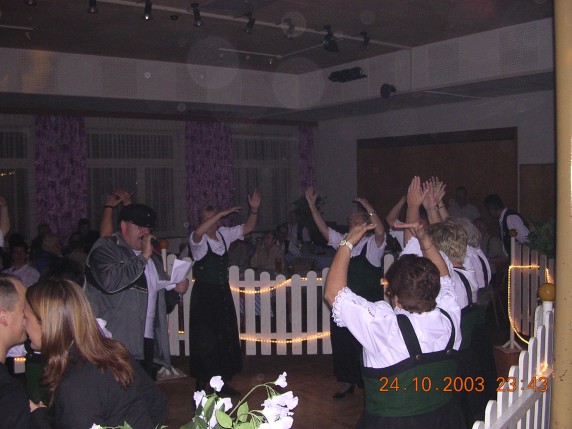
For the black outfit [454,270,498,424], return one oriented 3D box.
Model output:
[{"bbox_3d":[1.000,0.920,3.740,0.500,1.220,0.420,-3,4,-30],"label":"black outfit"}]

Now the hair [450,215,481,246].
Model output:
[{"bbox_3d":[1.251,0.126,4.400,0.200,0.230,0.220,-3,4,-37],"label":"hair"}]

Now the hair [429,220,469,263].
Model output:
[{"bbox_3d":[0.906,0.151,3.500,0.200,0.250,0.220,-3,4,-34],"label":"hair"}]

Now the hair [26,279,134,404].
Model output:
[{"bbox_3d":[-0.687,0.425,2.100,0.280,0.400,0.250,1,4,35],"label":"hair"}]

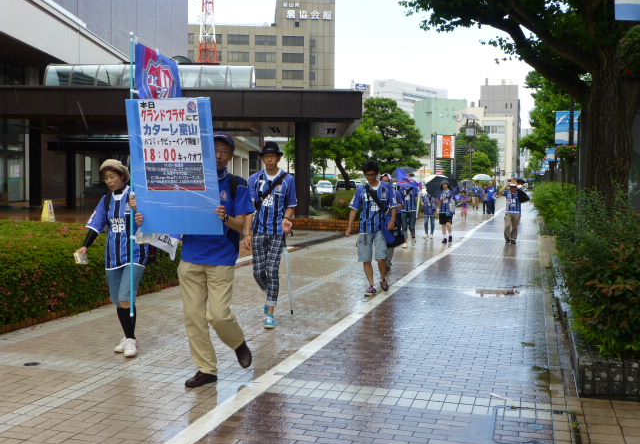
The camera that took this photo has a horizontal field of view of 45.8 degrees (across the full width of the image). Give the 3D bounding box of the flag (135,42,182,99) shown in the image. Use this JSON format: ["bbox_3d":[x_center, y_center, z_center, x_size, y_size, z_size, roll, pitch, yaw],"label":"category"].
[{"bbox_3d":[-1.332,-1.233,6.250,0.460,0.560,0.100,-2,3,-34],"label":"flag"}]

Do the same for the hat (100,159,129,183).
[{"bbox_3d":[-1.663,-0.414,6.150,0.240,0.180,0.250,10,-3,33],"label":"hat"}]

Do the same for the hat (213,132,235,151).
[{"bbox_3d":[-0.676,-0.542,5.123,0.190,0.135,0.260,1,2,14],"label":"hat"}]

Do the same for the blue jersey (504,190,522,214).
[{"bbox_3d":[5.041,-0.509,19.800,0.470,0.620,0.280,0,2,9],"label":"blue jersey"}]

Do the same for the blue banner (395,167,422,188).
[{"bbox_3d":[2.040,-0.990,17.475,0.660,0.500,0.250,0,2,9],"label":"blue banner"}]

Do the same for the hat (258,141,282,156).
[{"bbox_3d":[-0.478,-0.707,7.358,0.250,0.130,0.280,0,2,3],"label":"hat"}]

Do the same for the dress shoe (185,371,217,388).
[{"bbox_3d":[-0.812,1.042,5.174,0.105,0.115,0.280,2,3,34],"label":"dress shoe"}]

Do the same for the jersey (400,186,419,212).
[{"bbox_3d":[2.149,-0.540,18.200,0.460,0.630,0.280,0,2,9],"label":"jersey"}]

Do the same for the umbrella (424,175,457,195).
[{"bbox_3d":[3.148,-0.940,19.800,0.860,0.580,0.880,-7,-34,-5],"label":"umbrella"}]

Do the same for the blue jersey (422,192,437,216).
[{"bbox_3d":[3.010,-0.479,20.797,0.390,0.620,0.260,0,2,12],"label":"blue jersey"}]

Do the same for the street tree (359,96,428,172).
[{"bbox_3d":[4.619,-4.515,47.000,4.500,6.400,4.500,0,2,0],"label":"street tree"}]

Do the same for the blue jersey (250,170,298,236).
[{"bbox_3d":[-0.467,-0.202,7.450,0.480,0.650,0.290,0,2,6],"label":"blue jersey"}]

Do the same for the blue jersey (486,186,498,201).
[{"bbox_3d":[8.648,-1.429,38.000,0.550,0.690,0.310,0,2,12],"label":"blue jersey"}]

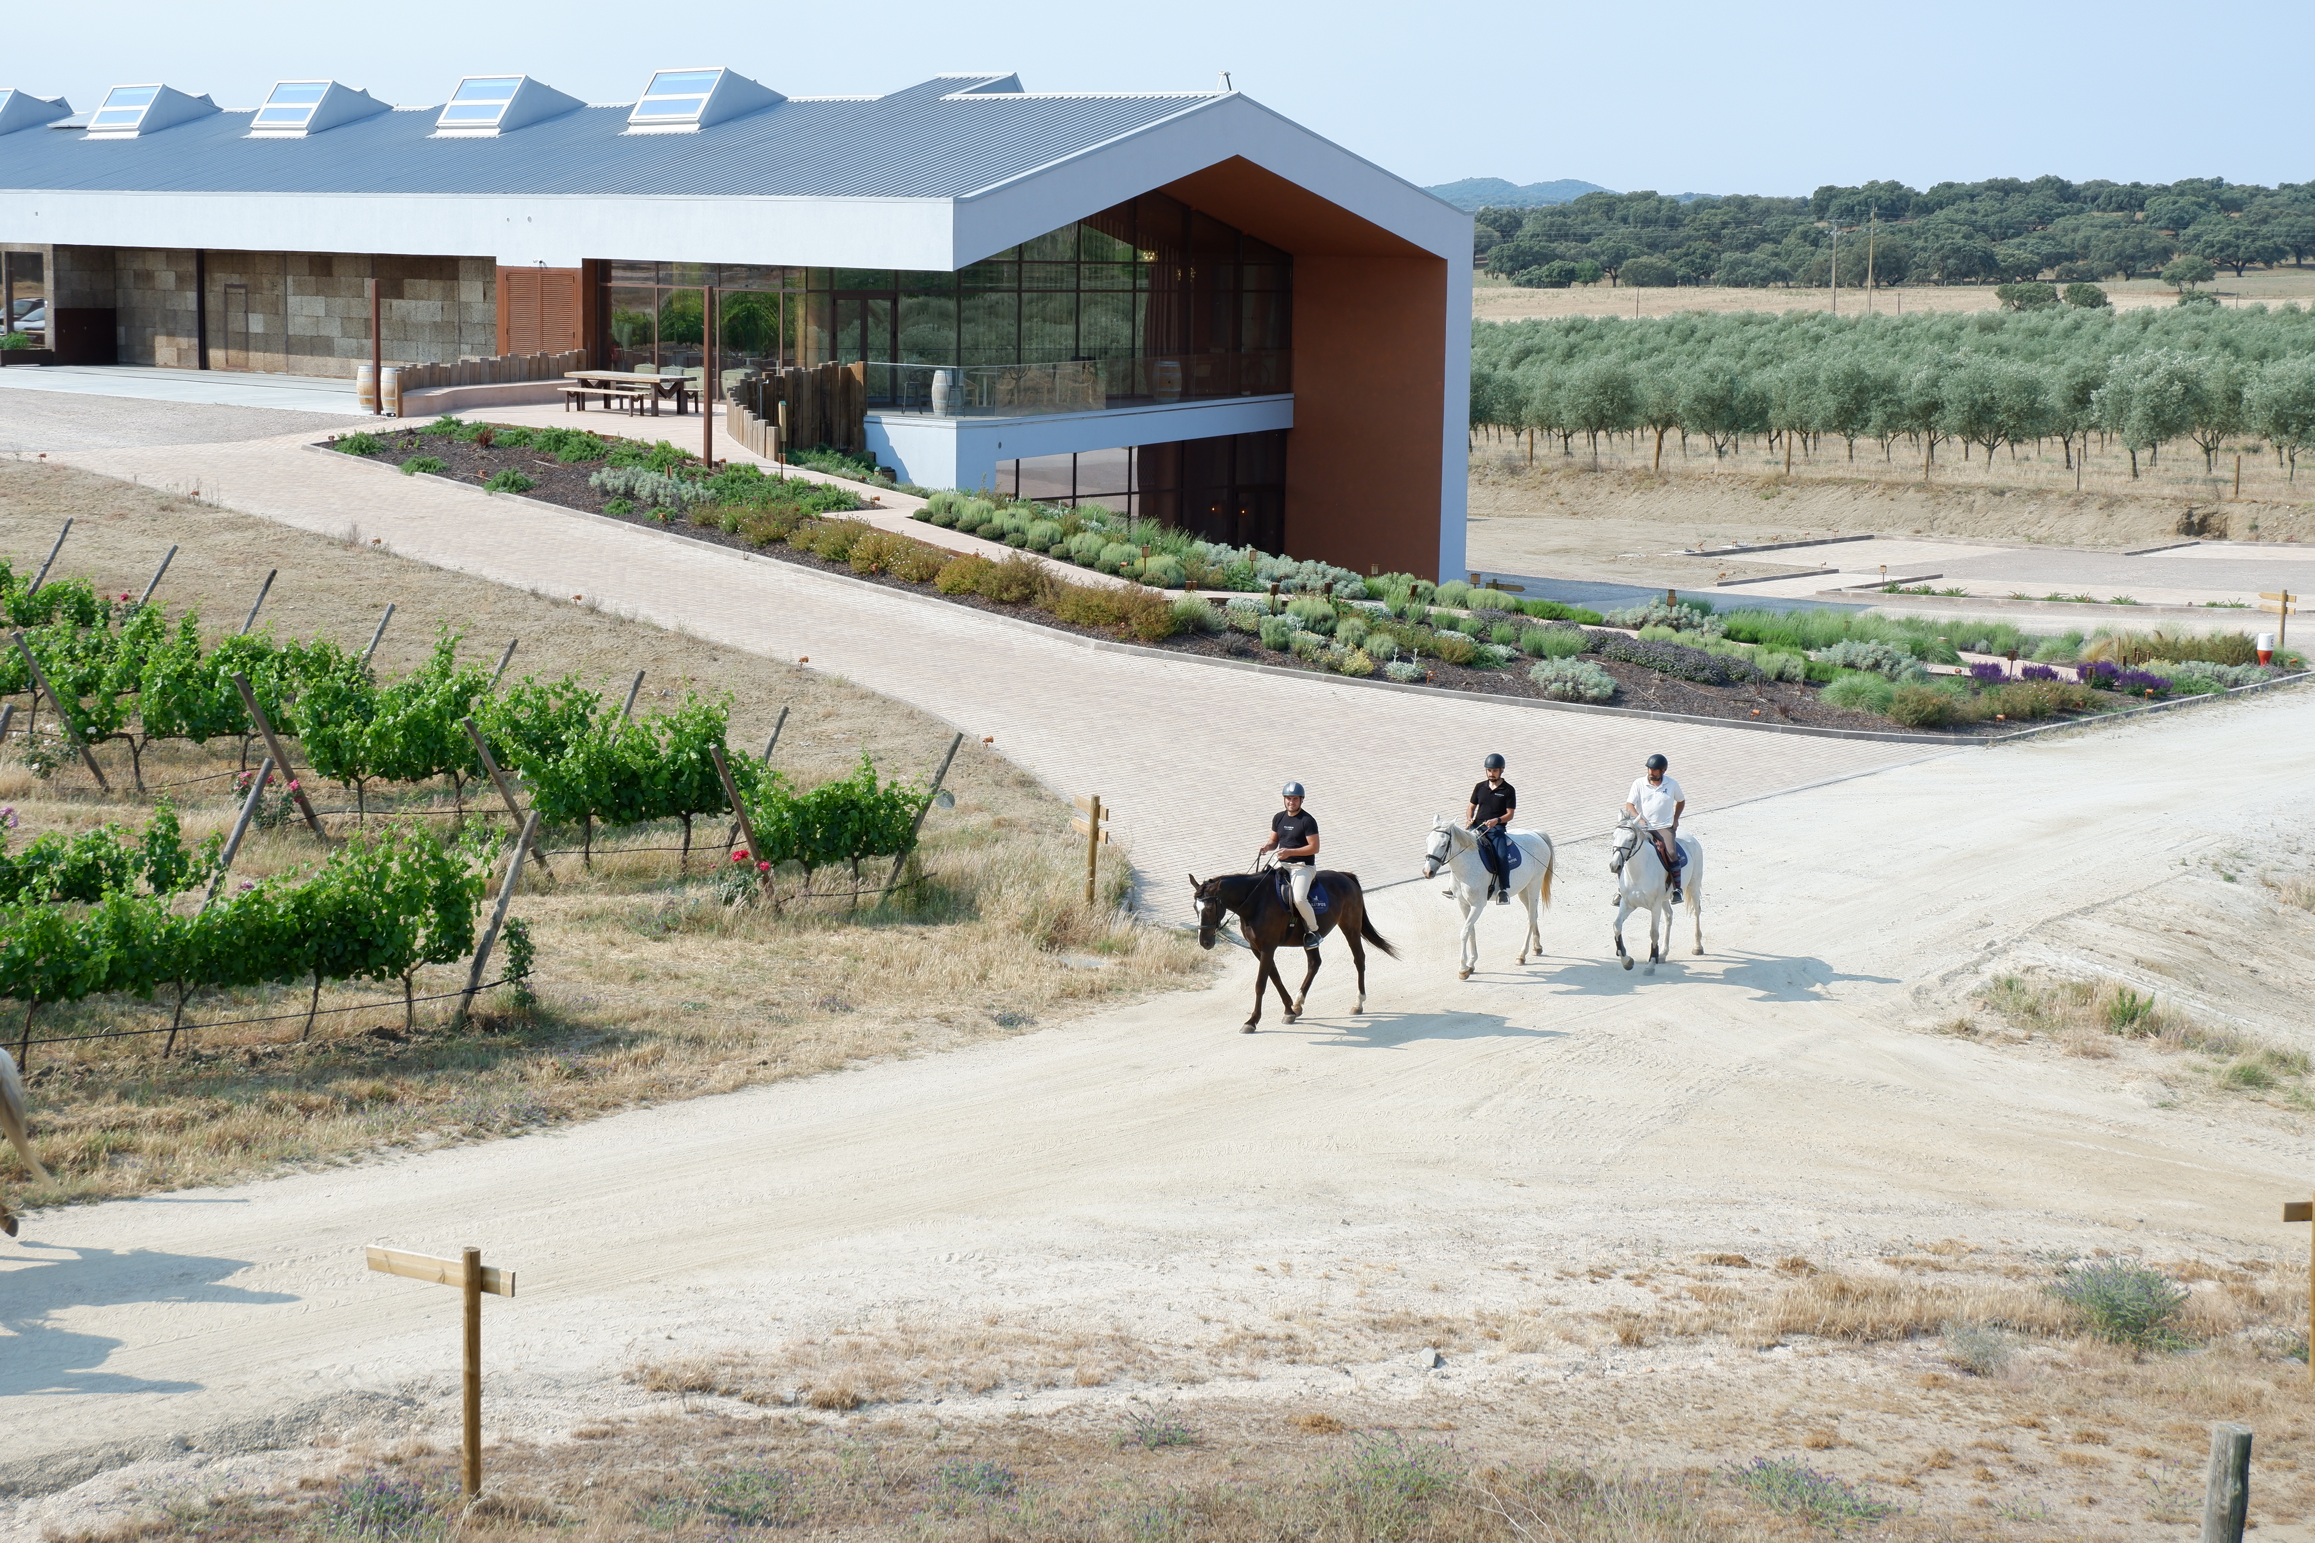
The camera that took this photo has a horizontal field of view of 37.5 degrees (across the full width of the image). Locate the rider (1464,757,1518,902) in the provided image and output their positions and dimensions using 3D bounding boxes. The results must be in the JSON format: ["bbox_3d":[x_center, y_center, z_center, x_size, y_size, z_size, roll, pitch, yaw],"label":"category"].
[{"bbox_3d":[3.689,0.651,37.862,0.660,1.706,0.650,7,11,35],"label":"rider"}]

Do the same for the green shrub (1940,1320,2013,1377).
[{"bbox_3d":[5.863,4.094,24.342,0.500,0.360,0.480,1,9,0],"label":"green shrub"}]

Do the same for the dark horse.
[{"bbox_3d":[1.389,1.823,35.271,2.500,1.600,0.620,-7,12,-39],"label":"dark horse"}]

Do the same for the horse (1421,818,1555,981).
[{"bbox_3d":[3.690,1.301,37.850,0.600,1.860,2.200,8,12,40],"label":"horse"}]

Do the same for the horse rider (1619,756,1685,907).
[{"bbox_3d":[5.617,0.660,38.360,0.660,1.728,0.620,5,10,27],"label":"horse rider"}]

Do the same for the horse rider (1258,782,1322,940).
[{"bbox_3d":[1.408,0.986,35.257,0.660,1.772,0.660,8,12,40],"label":"horse rider"}]

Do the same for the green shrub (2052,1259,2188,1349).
[{"bbox_3d":[7.108,3.873,25.083,1.000,0.580,0.880,1,9,0],"label":"green shrub"}]

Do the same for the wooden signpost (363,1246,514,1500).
[{"bbox_3d":[-4.181,3.494,19.987,1.051,1.509,0.150,5,10,26],"label":"wooden signpost"}]

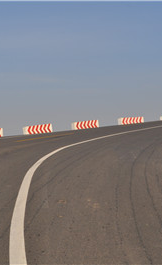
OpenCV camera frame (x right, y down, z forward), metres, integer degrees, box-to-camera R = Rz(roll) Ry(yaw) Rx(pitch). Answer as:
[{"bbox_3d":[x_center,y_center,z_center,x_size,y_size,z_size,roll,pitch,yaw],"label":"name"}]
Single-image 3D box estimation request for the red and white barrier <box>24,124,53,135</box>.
[{"bbox_3d":[-2.910,-0.200,33.800,2.000,0.610,0.500,-5,2,-39],"label":"red and white barrier"}]

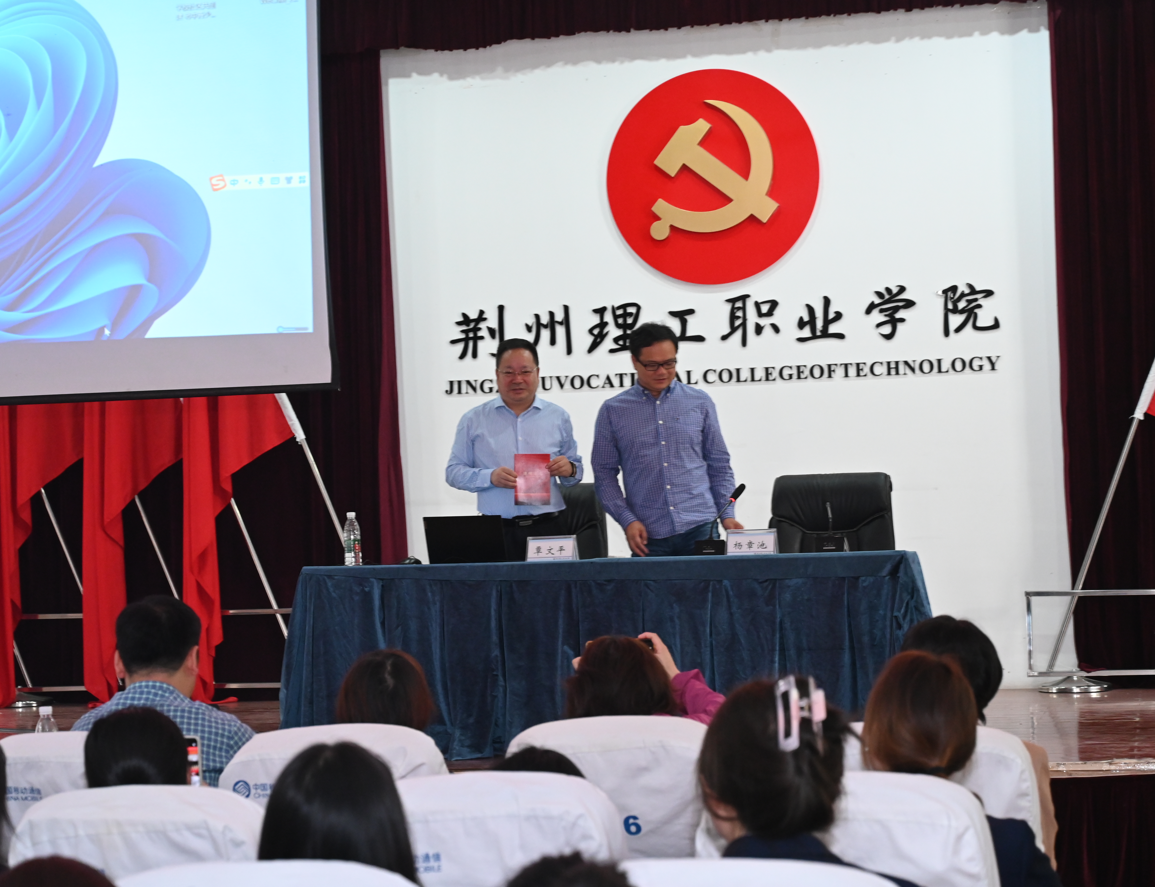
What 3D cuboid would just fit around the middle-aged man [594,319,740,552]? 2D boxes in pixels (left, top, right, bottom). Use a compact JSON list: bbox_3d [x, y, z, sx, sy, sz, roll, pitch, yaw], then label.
[{"bbox_3d":[0.377,0.371,10.124,0.600,1.760,0.380,-2,-3,-1],"label":"middle-aged man"}]

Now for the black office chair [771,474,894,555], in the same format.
[{"bbox_3d":[1.087,0.674,10.189,0.640,1.120,0.680,-2,-3,14],"label":"black office chair"}]

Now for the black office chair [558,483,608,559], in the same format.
[{"bbox_3d":[-0.117,0.720,10.439,0.640,1.120,0.680,-3,-3,20],"label":"black office chair"}]

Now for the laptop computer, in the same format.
[{"bbox_3d":[-0.431,0.392,9.811,0.320,0.200,0.270,-2,-3,14],"label":"laptop computer"}]

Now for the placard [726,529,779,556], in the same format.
[{"bbox_3d":[0.685,0.392,9.459,0.200,0.100,0.070,-2,-3,14],"label":"placard"}]

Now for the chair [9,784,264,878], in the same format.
[{"bbox_3d":[-0.638,1.059,4.079,0.550,1.000,0.650,-2,-3,9],"label":"chair"}]

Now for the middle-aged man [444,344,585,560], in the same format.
[{"bbox_3d":[-0.261,0.416,10.253,0.560,1.720,0.380,-2,-3,-1],"label":"middle-aged man"}]

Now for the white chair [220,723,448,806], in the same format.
[{"bbox_3d":[-0.427,1.073,5.029,0.550,1.000,0.650,-2,-3,9],"label":"white chair"}]

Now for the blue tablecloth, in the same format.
[{"bbox_3d":[0.122,0.853,9.660,2.530,0.770,0.600,-2,-3,14],"label":"blue tablecloth"}]

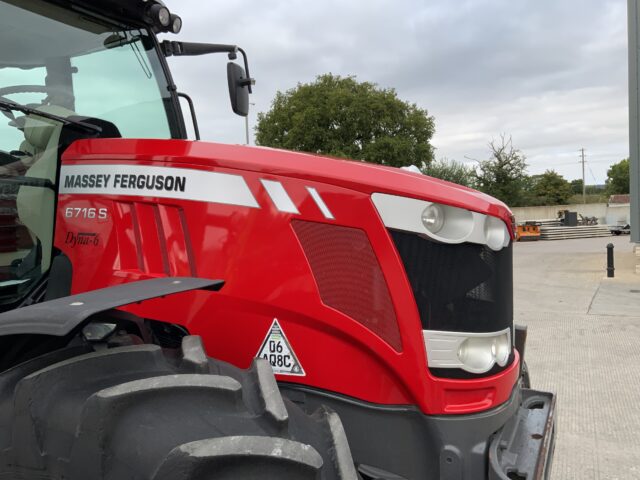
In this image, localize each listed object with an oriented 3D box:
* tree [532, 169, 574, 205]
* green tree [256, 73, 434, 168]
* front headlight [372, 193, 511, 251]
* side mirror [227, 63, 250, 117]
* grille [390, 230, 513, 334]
[{"bbox_3d":[24.983,-4.033,57.957,4.600,6.400,4.500,-2,1,0],"label":"tree"},{"bbox_3d":[1.746,-6.104,41.871,14.000,13.200,13.000,-2,1,0],"label":"green tree"},{"bbox_3d":[0.418,-0.061,1.782,0.380,0.220,0.360,-1,2,26],"label":"front headlight"},{"bbox_3d":[-0.537,-1.038,3.675,0.100,0.370,0.200,-2,2,18],"label":"side mirror"},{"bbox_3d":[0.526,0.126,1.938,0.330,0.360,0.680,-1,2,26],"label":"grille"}]

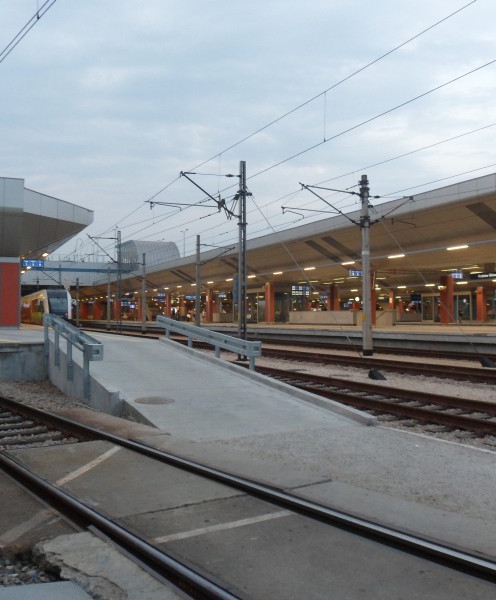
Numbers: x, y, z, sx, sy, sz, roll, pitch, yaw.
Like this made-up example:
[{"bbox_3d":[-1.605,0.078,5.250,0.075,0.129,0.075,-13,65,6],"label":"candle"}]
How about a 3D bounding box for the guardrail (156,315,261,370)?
[{"bbox_3d":[-1.187,1.040,15.545,0.326,0.765,5.763,1,4,-27],"label":"guardrail"}]

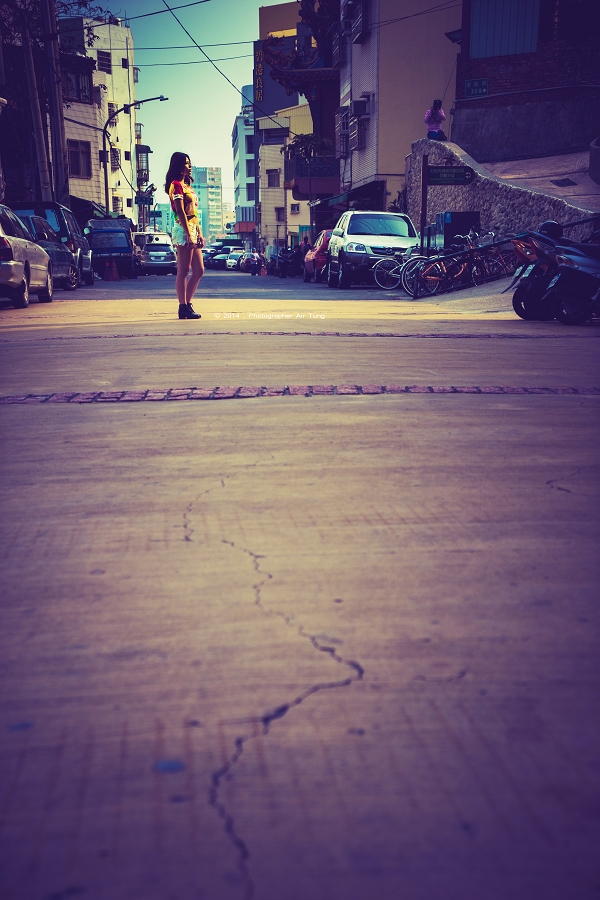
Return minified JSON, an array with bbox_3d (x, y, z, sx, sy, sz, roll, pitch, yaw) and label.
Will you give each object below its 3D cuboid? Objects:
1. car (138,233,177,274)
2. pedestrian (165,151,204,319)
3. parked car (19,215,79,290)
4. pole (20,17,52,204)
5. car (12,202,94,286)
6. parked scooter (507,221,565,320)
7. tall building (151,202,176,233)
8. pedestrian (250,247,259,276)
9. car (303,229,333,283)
[{"bbox_3d":[-7.420,-10.132,76.193,1.840,1.680,4.600,-1,7,-4],"label":"car"},{"bbox_3d":[-1.143,-2.110,13.996,0.310,1.630,0.430,2,8,18],"label":"pedestrian"},{"bbox_3d":[-5.550,-3.881,28.203,1.700,1.460,4.300,0,7,0],"label":"parked car"},{"bbox_3d":[-7.356,-8.493,40.500,0.300,7.570,0.300,-6,8,1],"label":"pole"},{"bbox_3d":[-5.880,-4.710,33.078,1.720,1.840,4.400,0,7,-2],"label":"car"},{"bbox_3d":[2.930,-1.841,13.980,1.800,1.100,0.680,-2,8,-15],"label":"parked scooter"},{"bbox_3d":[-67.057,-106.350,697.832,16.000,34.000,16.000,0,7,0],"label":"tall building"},{"bbox_3d":[-2.586,-10.741,80.892,0.400,1.690,0.500,-3,8,-20],"label":"pedestrian"},{"bbox_3d":[1.100,-5.514,40.903,1.620,1.460,3.800,-1,7,-5],"label":"car"}]

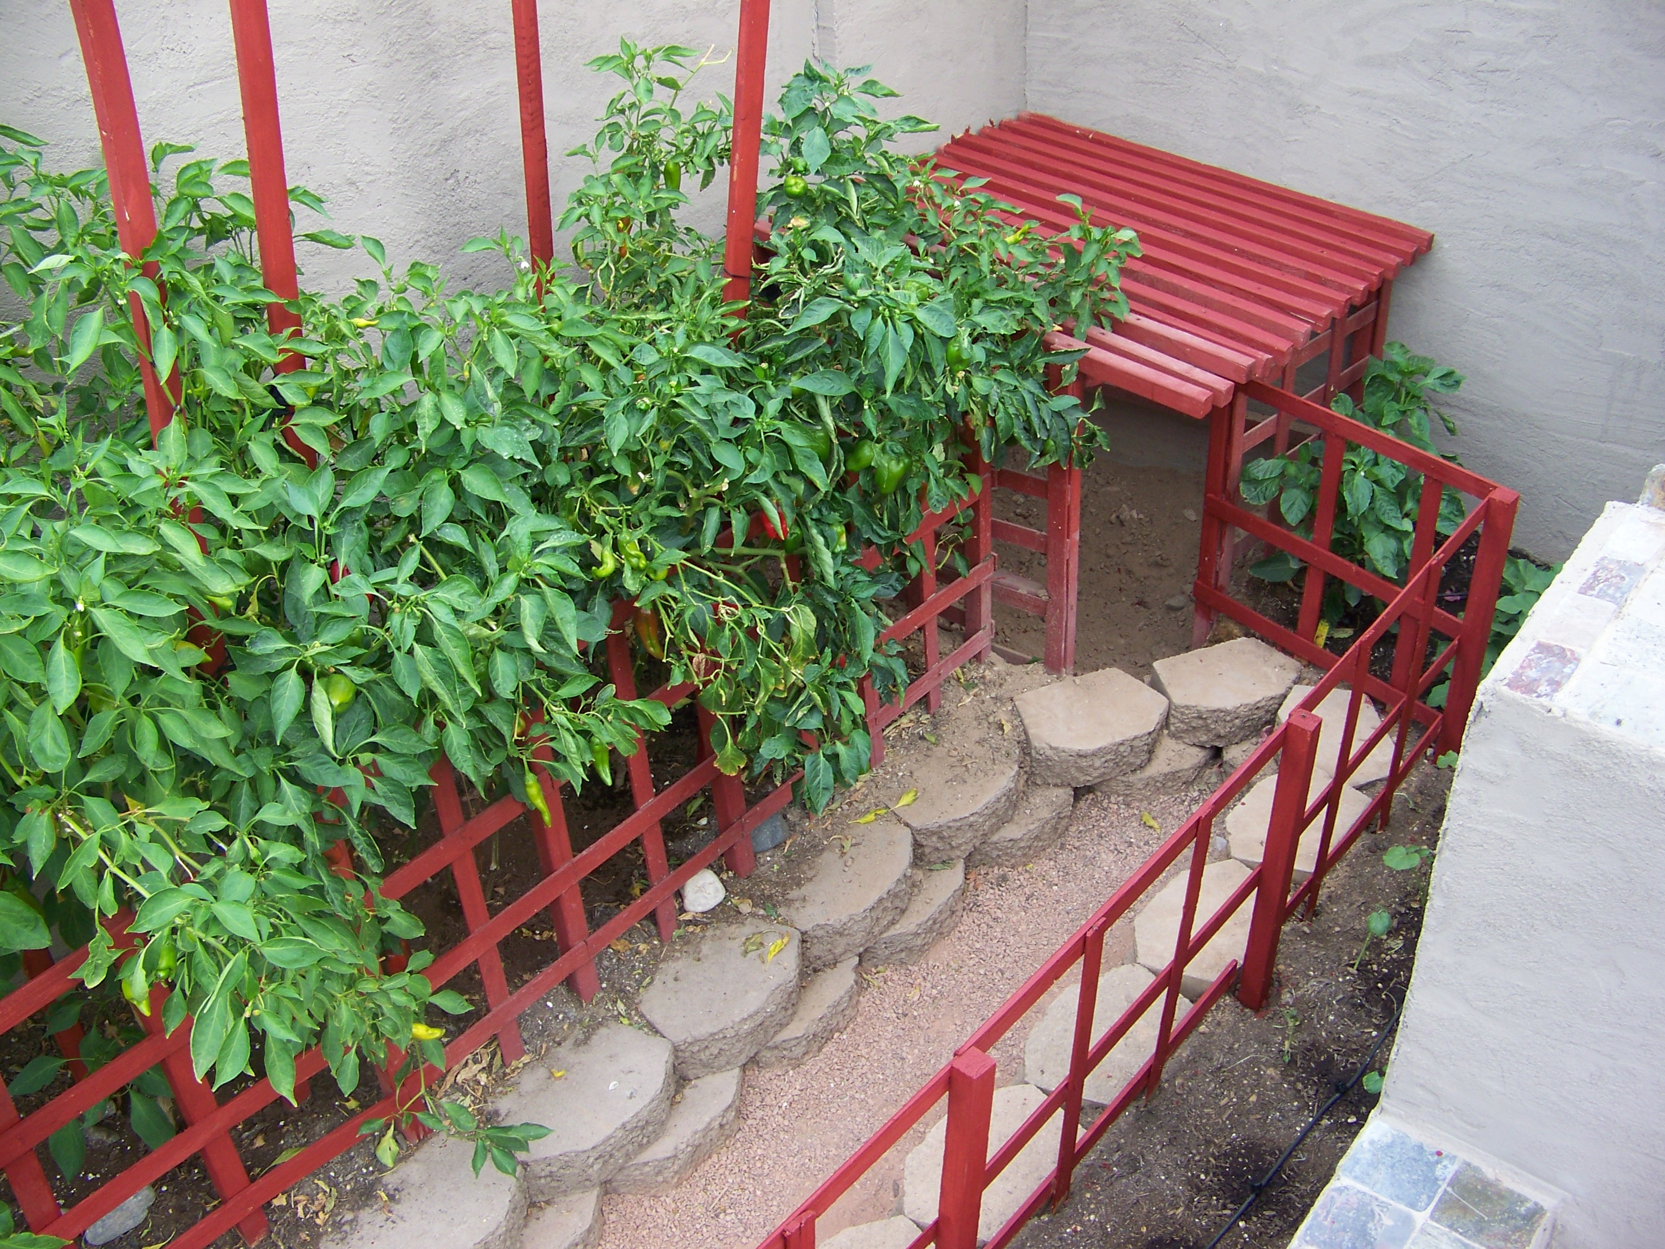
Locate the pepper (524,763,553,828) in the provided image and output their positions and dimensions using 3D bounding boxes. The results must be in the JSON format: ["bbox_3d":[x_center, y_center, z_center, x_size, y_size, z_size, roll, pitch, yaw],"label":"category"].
[{"bbox_3d":[-0.427,0.248,2.512,0.026,0.110,0.028,-5,32,3],"label":"pepper"}]

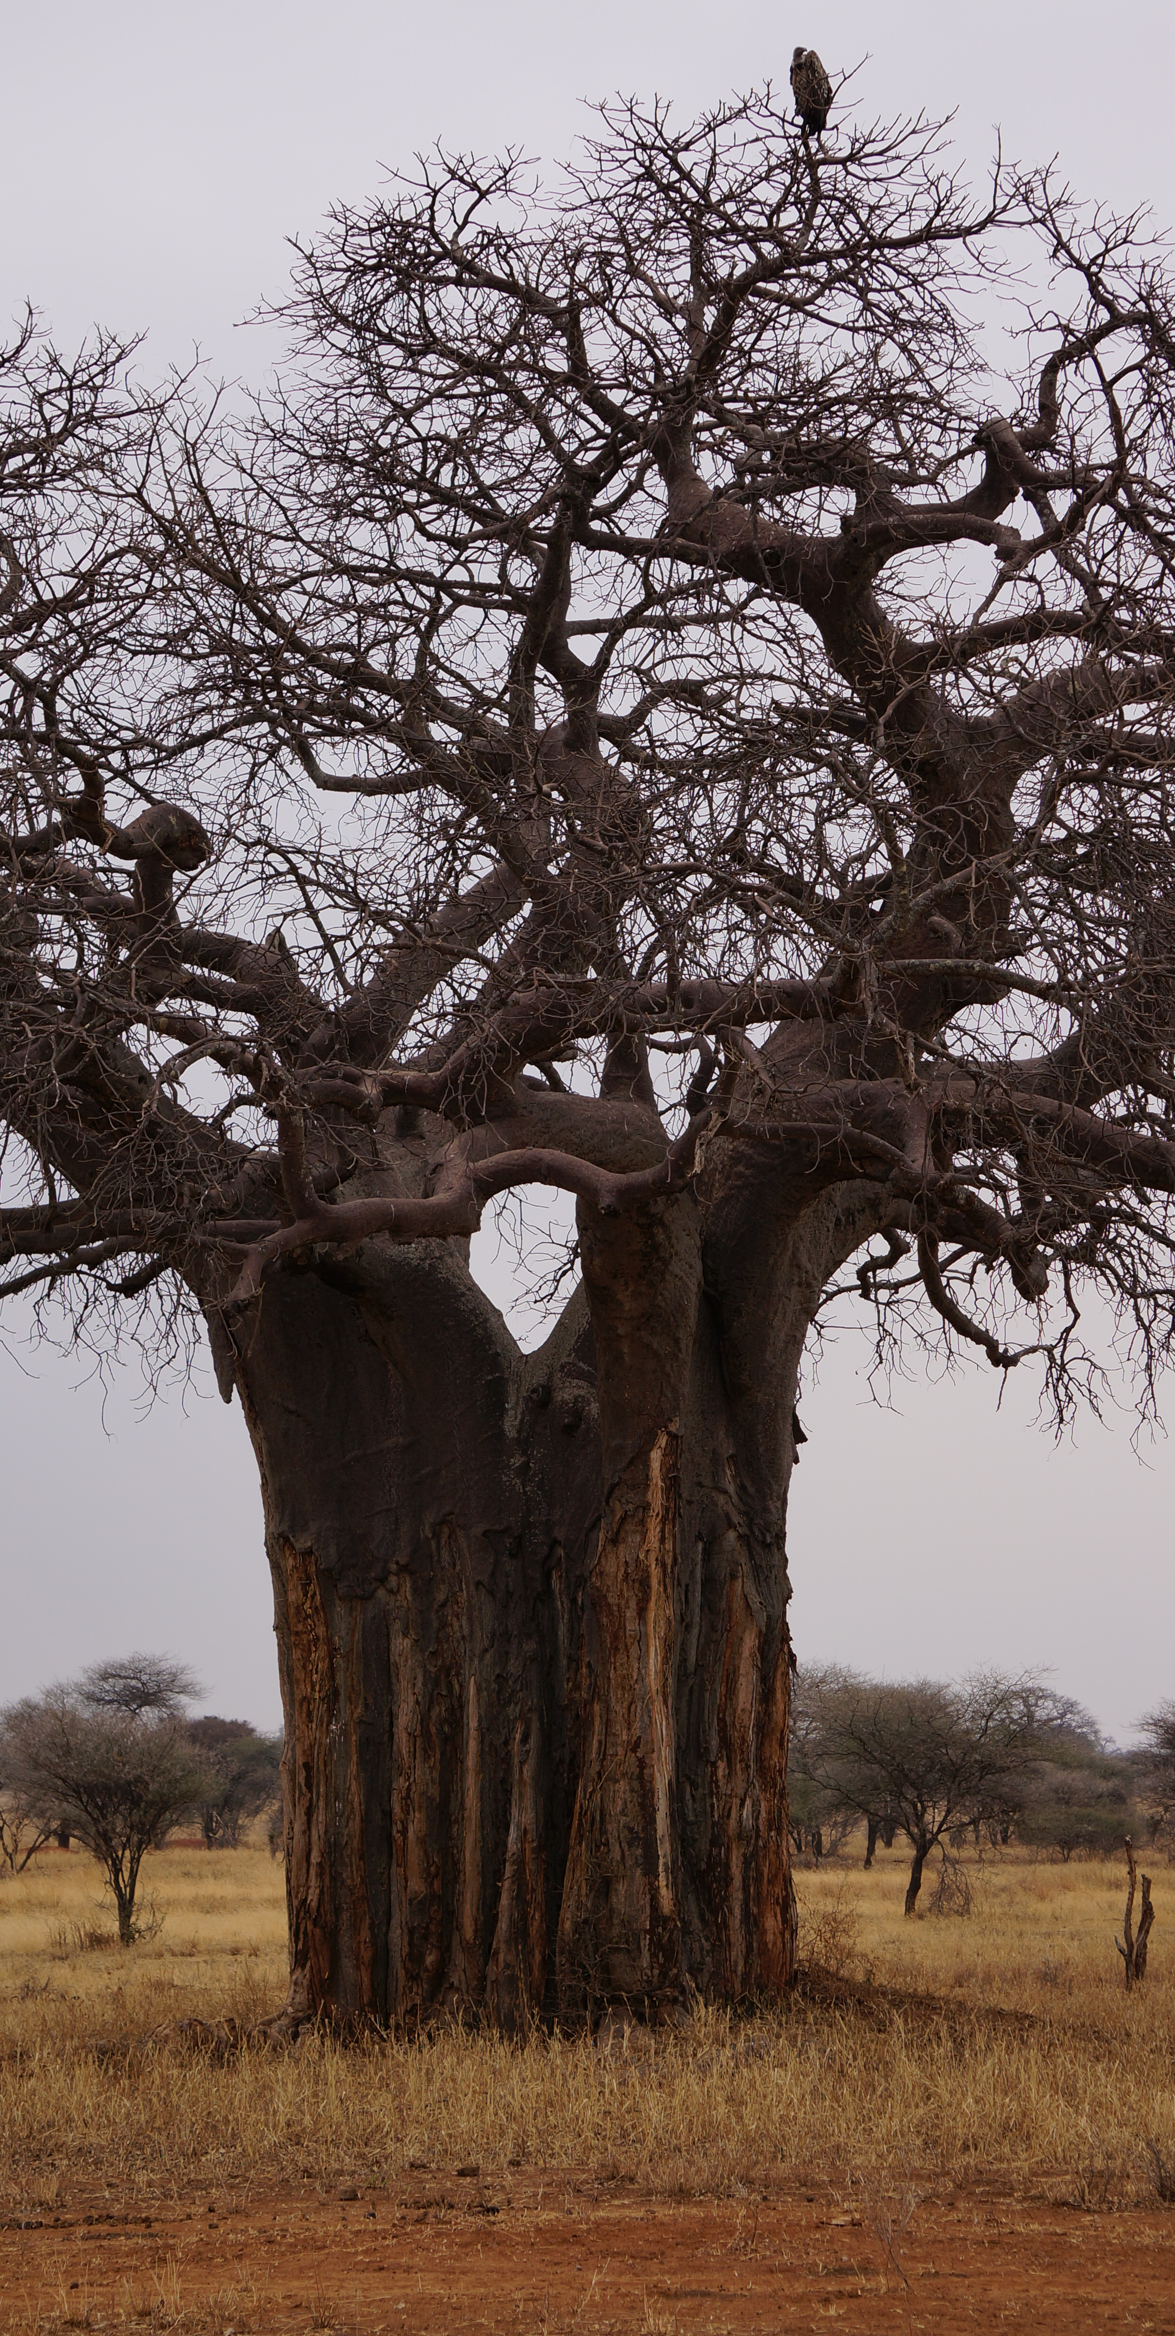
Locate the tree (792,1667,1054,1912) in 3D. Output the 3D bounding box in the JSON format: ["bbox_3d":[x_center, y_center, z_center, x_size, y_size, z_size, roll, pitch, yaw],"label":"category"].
[{"bbox_3d":[5.082,9.431,80.450,4.000,3.820,3.880,0,-6,0],"label":"tree"}]

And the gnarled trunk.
[{"bbox_3d":[-0.644,3.886,46.300,4.900,7.000,4.500,0,-6,0],"label":"gnarled trunk"}]

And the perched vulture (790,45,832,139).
[{"bbox_3d":[1.962,-9.441,46.652,0.360,0.760,0.300,4,-7,-30],"label":"perched vulture"}]

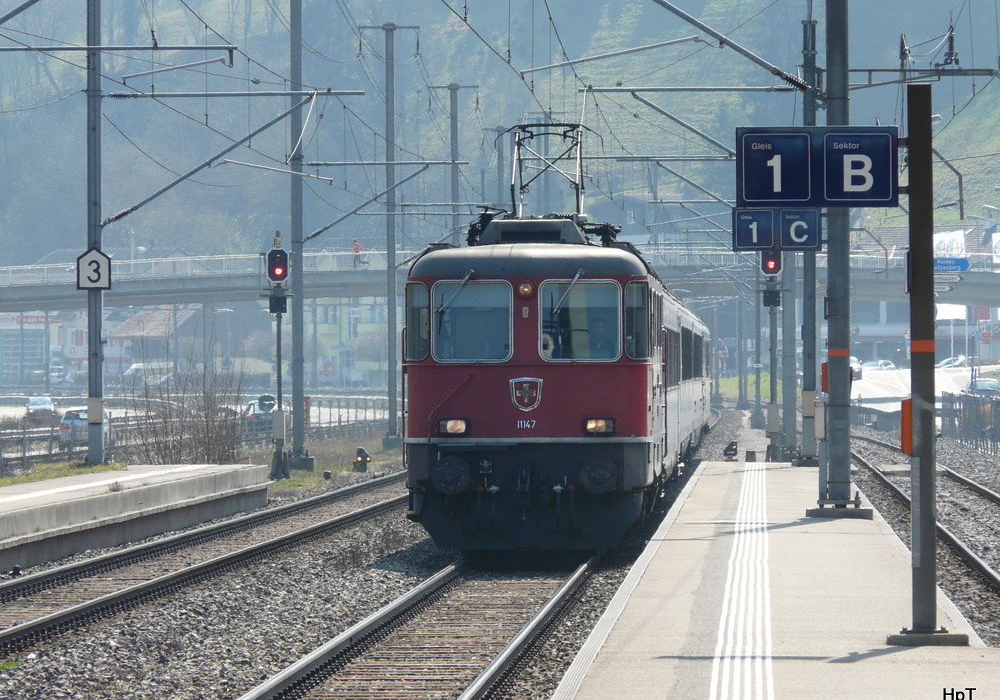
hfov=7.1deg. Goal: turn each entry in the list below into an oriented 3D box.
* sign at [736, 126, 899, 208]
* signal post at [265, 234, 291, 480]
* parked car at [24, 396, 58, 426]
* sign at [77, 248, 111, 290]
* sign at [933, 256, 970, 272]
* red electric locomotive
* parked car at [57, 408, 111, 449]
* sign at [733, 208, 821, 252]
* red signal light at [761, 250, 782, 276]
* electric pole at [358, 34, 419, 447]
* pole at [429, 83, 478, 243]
[{"bbox_3d":[2.023,-1.164,51.500,1.030,0.510,0.110,0,0,2],"label":"sign"},{"bbox_3d":[-5.109,0.150,187.000,0.620,5.700,0.500,0,0,2],"label":"signal post"},{"bbox_3d":[-29.872,3.811,527.000,1.770,1.470,4.200,0,0,0],"label":"parked car"},{"bbox_3d":[-7.515,-1.506,149.800,0.620,0.780,0.060,0,0,2],"label":"sign"},{"bbox_3d":[16.152,-3.047,290.000,1.500,0.500,0.080,0,0,2],"label":"sign"},{"bbox_3d":[0.540,0.400,103.200,2.980,4.200,14.800,0,0,2],"label":"red electric locomotive"},{"bbox_3d":[-15.462,2.940,301.000,1.770,1.500,4.400,0,0,-1],"label":"parked car"},{"bbox_3d":[3.229,-1.412,94.300,1.030,0.510,0.110,0,0,2],"label":"sign"},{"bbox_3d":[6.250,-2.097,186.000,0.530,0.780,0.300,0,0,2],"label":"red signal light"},{"bbox_3d":[-3.344,-3.557,247.000,1.750,12.800,0.320,0,0,2],"label":"electric pole"},{"bbox_3d":[-1.610,-3.348,296.000,1.800,12.800,0.320,0,0,2],"label":"pole"}]

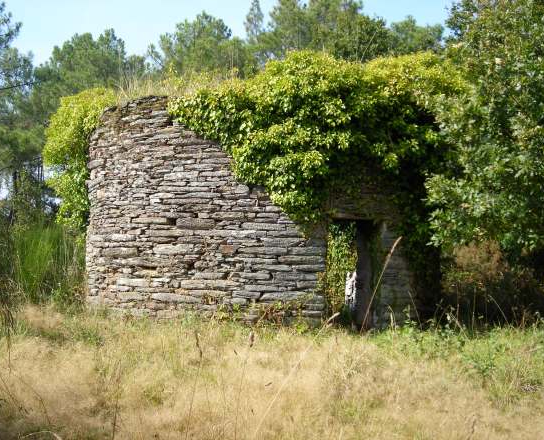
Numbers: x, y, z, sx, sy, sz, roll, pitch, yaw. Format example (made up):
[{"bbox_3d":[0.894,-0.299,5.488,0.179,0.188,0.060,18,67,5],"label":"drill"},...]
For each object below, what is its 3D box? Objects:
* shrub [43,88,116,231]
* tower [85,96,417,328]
[{"bbox_3d":[-3.580,-1.100,14.700,1.350,2.600,1.400,0,1,0],"label":"shrub"},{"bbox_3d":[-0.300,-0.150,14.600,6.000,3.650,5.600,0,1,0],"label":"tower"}]

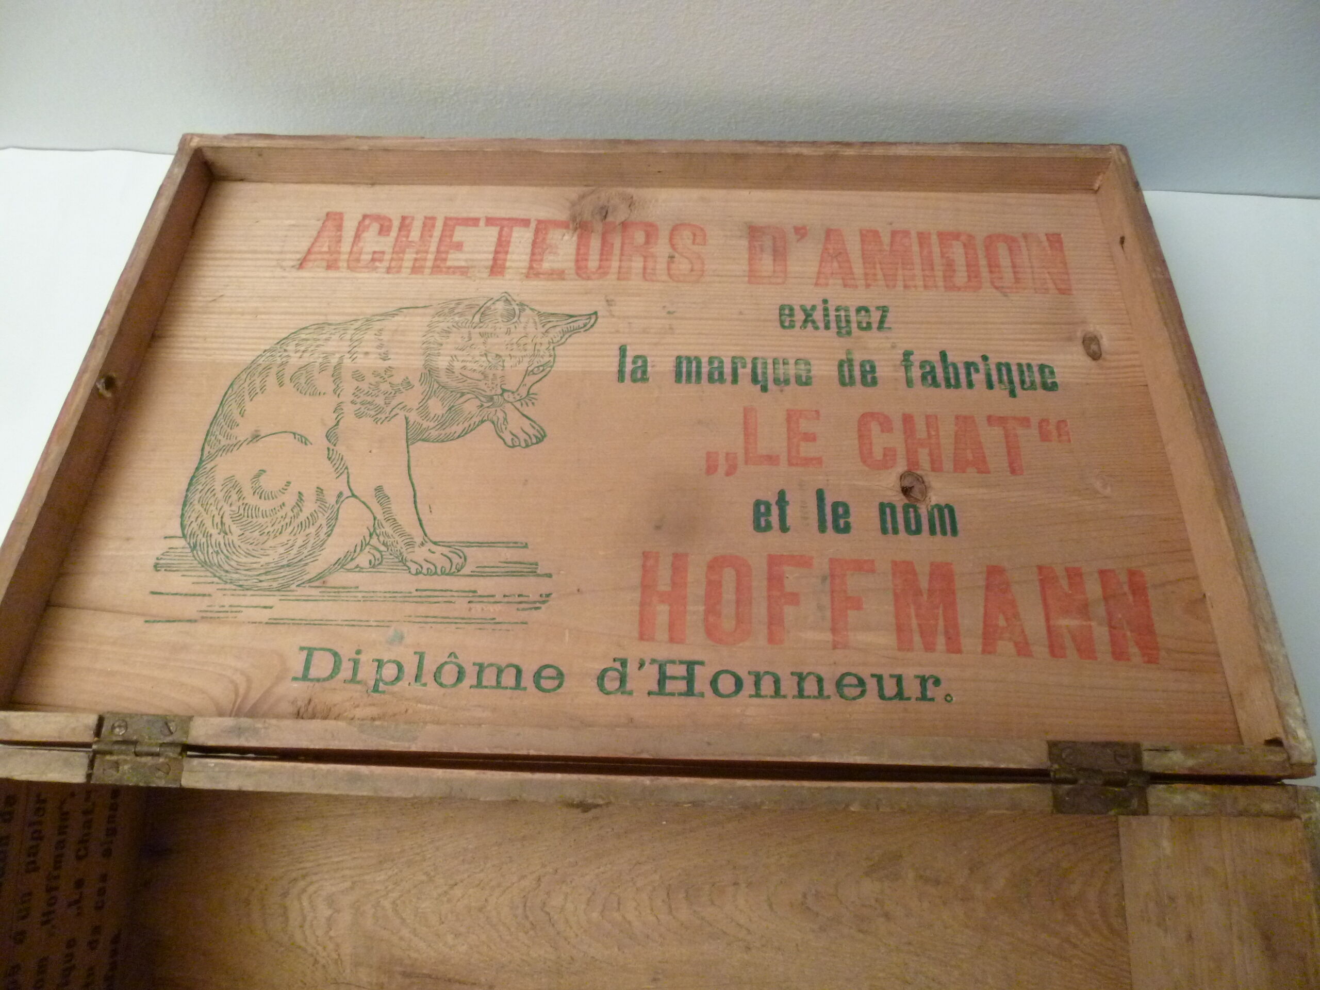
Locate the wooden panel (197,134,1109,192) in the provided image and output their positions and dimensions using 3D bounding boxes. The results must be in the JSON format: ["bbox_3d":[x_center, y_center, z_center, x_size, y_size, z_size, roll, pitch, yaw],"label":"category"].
[{"bbox_3d":[-0.005,-0.135,0.389,0.368,0.019,0.007,1,60,2],"label":"wooden panel"}]

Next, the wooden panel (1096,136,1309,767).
[{"bbox_3d":[0.177,-0.027,0.322,0.007,0.019,0.243,1,60,2],"label":"wooden panel"}]

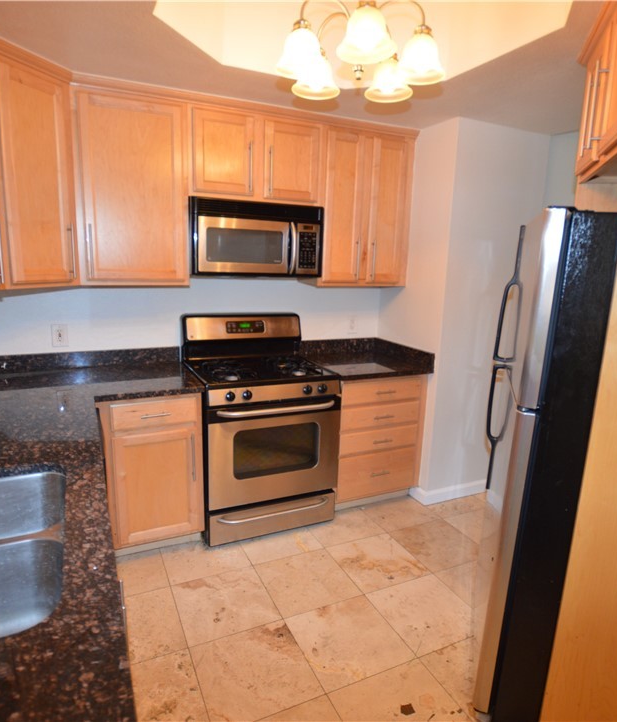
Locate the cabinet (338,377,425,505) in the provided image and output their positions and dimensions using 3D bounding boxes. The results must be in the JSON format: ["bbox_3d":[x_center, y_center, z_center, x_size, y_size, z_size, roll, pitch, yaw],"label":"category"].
[{"bbox_3d":[0.335,0.416,3.052,0.617,0.775,0.620,-4,14,-25],"label":"cabinet"}]

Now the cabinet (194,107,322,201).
[{"bbox_3d":[-0.331,-1.134,2.612,0.758,0.465,0.335,-4,13,-26],"label":"cabinet"}]

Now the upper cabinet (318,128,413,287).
[{"bbox_3d":[0.310,-0.955,2.944,0.665,0.935,0.313,-4,14,-25],"label":"upper cabinet"}]

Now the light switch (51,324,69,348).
[{"bbox_3d":[-1.370,-0.136,2.497,0.073,0.118,0.008,-4,13,-26],"label":"light switch"}]

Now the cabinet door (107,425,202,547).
[{"bbox_3d":[-0.754,0.632,2.272,0.387,0.580,0.020,-4,13,-26],"label":"cabinet door"}]

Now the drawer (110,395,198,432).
[{"bbox_3d":[-0.811,0.212,2.322,0.386,0.133,0.420,-4,14,-25],"label":"drawer"}]

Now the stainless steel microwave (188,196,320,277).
[{"bbox_3d":[-0.332,-0.704,2.652,0.762,0.399,0.383,-4,14,-25],"label":"stainless steel microwave"}]

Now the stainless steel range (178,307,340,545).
[{"bbox_3d":[-0.299,0.351,2.740,0.765,1.190,0.680,-4,14,-25],"label":"stainless steel range"}]

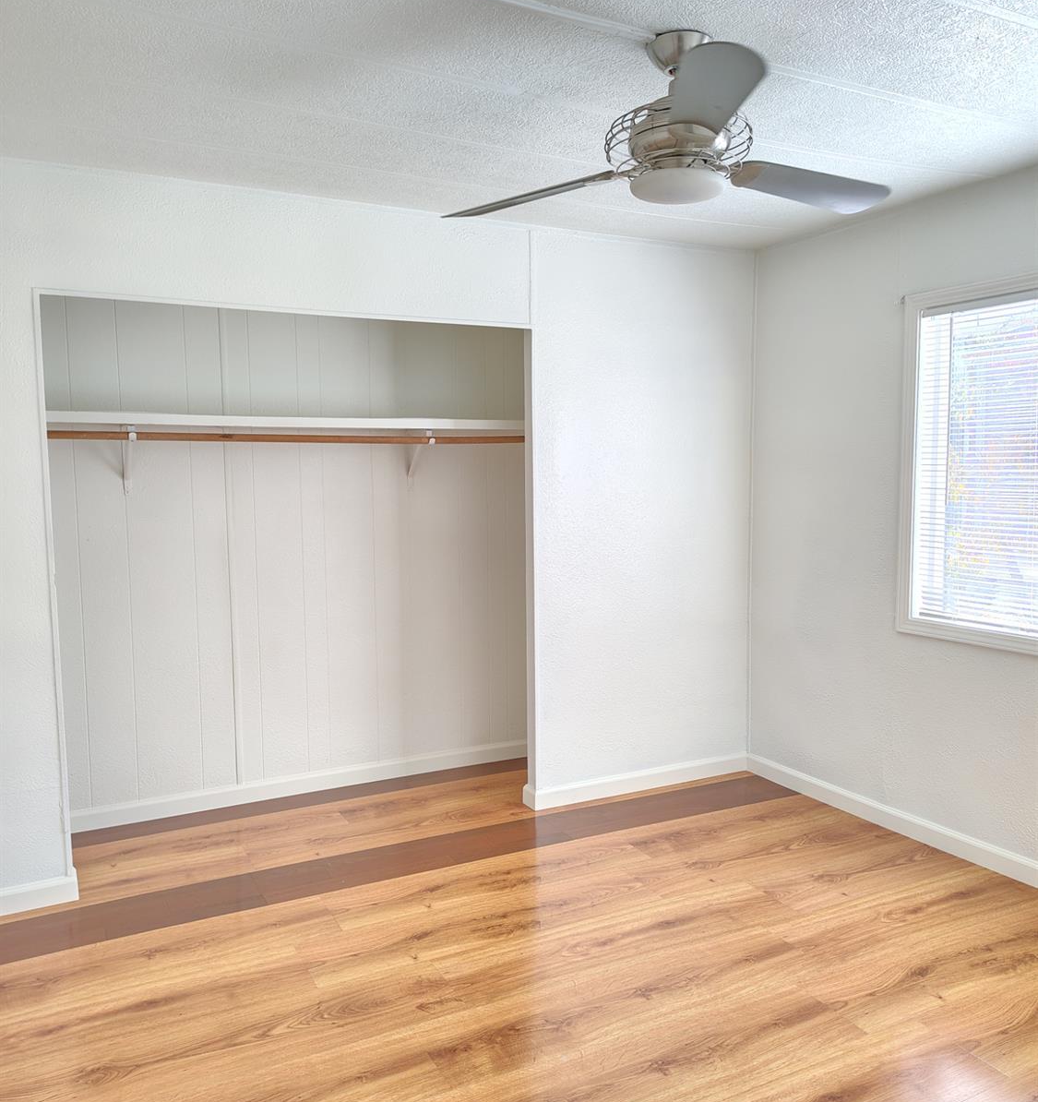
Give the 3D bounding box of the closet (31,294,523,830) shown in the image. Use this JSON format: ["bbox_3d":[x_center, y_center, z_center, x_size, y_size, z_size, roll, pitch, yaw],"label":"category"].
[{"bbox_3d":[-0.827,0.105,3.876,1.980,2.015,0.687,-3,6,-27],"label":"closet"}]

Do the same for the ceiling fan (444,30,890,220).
[{"bbox_3d":[0.470,-1.002,2.273,1.140,0.345,1.220,-3,6,-27],"label":"ceiling fan"}]

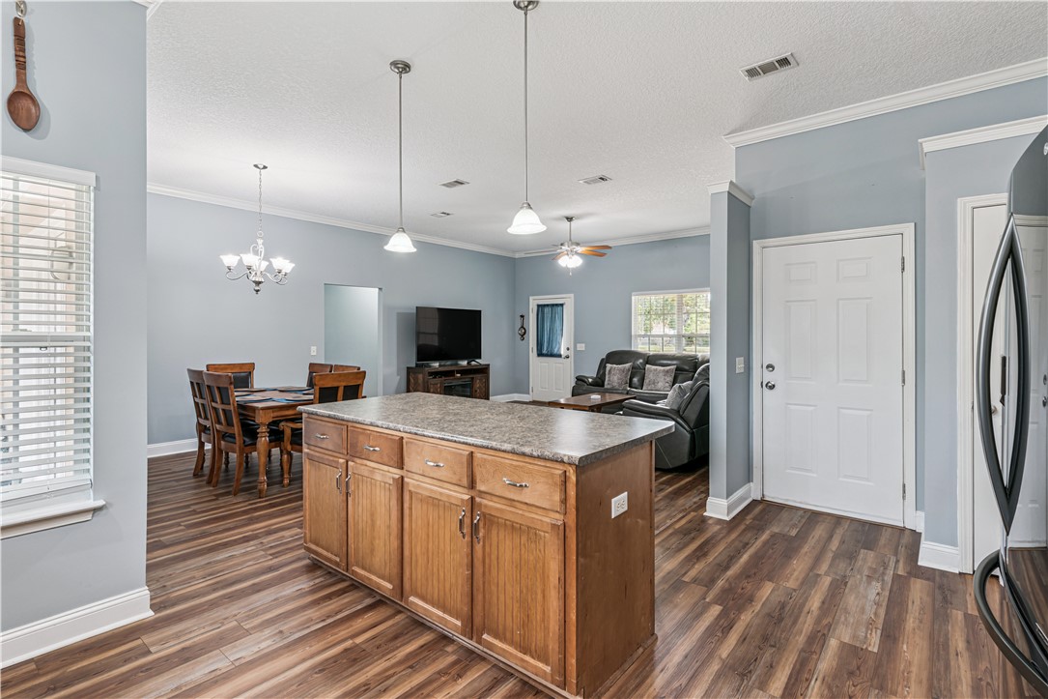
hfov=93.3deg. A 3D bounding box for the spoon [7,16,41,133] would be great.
[{"bbox_3d":[-2.074,-1.137,2.055,0.045,0.455,0.100,1,2,39],"label":"spoon"}]

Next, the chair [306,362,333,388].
[{"bbox_3d":[-2.468,0.682,5.417,0.500,1.030,0.600,1,1,39],"label":"chair"}]

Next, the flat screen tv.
[{"bbox_3d":[-1.240,-0.206,8.480,0.260,0.977,1.460,1,2,39],"label":"flat screen tv"}]

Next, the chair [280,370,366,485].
[{"bbox_3d":[-1.771,0.710,4.354,0.620,1.030,0.540,1,1,39],"label":"chair"}]

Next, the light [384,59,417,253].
[{"bbox_3d":[-0.766,-1.201,3.091,0.203,1.160,0.203,0,1,0],"label":"light"}]

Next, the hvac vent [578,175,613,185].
[{"bbox_3d":[0.762,-1.789,5.267,0.300,0.020,0.200,1,1,39],"label":"hvac vent"}]

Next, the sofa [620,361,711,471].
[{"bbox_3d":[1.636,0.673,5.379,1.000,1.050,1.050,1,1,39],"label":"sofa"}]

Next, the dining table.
[{"bbox_3d":[-2.443,0.832,4.902,1.565,0.757,0.970,1,1,39],"label":"dining table"}]

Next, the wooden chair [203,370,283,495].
[{"bbox_3d":[-2.437,0.705,4.444,0.490,1.030,0.600,1,2,36],"label":"wooden chair"}]

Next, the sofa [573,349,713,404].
[{"bbox_3d":[1.942,0.607,7.592,2.300,1.070,1.000,1,1,39],"label":"sofa"}]

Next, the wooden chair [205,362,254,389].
[{"bbox_3d":[-3.011,0.680,5.308,0.610,1.030,0.540,1,2,39],"label":"wooden chair"}]

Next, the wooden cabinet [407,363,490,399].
[{"bbox_3d":[-1.261,0.690,8.549,0.460,0.820,1.480,1,2,39],"label":"wooden cabinet"}]

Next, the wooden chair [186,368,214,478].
[{"bbox_3d":[-2.853,0.694,4.819,0.490,1.030,0.600,1,2,39],"label":"wooden chair"}]

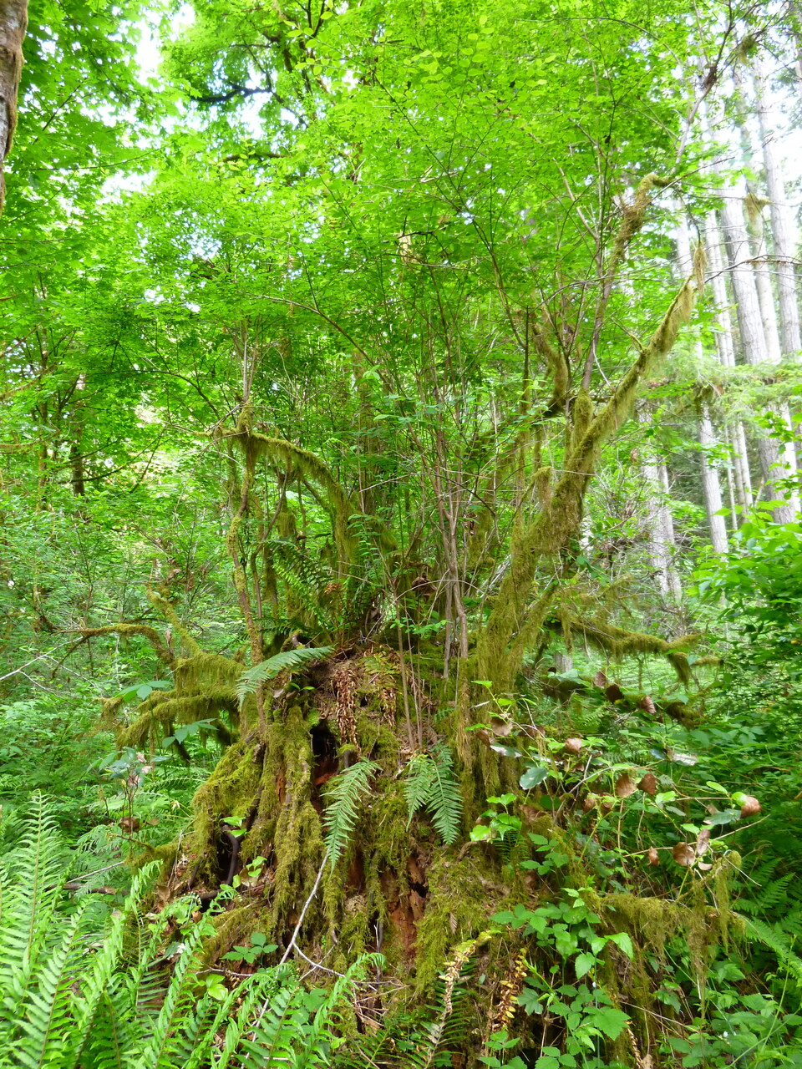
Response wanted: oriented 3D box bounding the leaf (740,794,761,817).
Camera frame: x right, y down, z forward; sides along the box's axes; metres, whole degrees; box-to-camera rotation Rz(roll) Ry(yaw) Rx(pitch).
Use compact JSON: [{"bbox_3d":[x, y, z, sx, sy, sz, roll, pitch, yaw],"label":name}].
[{"bbox_3d":[1.335,1.036,2.950,0.075,0.085,0.045,-5,-12,11],"label":"leaf"}]

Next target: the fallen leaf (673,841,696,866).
[{"bbox_3d":[1.080,1.224,2.950,0.085,0.090,0.045,-2,-12,0],"label":"fallen leaf"}]

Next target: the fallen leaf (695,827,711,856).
[{"bbox_3d":[1.154,1.173,2.950,0.055,0.100,0.045,-5,-12,11],"label":"fallen leaf"}]

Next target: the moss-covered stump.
[{"bbox_3d":[-0.331,1.239,3.750,1.600,1.400,1.350,-2,-12,0],"label":"moss-covered stump"}]

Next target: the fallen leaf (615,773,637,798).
[{"bbox_3d":[0.889,0.992,3.050,0.080,0.095,0.045,-2,-12,0],"label":"fallen leaf"}]

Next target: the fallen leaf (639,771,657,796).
[{"bbox_3d":[0.975,0.985,3.050,0.072,0.085,0.045,-6,-13,17],"label":"fallen leaf"}]

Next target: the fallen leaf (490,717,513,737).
[{"bbox_3d":[0.411,0.785,3.150,0.085,0.075,0.045,-2,-12,0],"label":"fallen leaf"}]

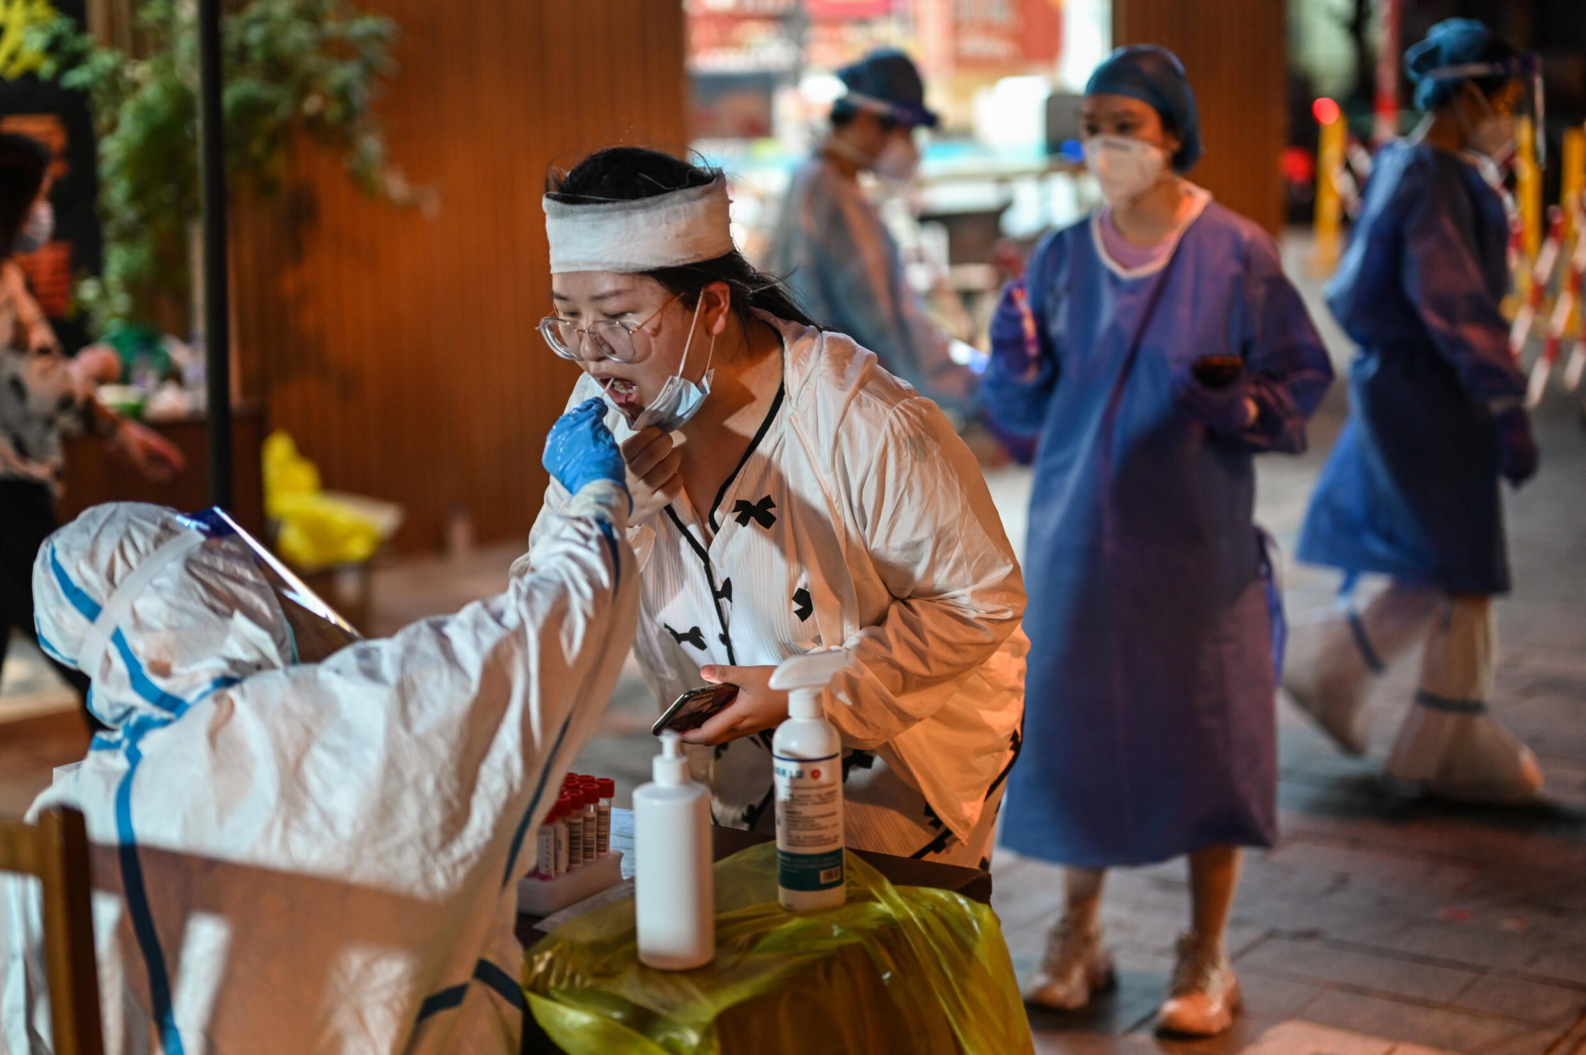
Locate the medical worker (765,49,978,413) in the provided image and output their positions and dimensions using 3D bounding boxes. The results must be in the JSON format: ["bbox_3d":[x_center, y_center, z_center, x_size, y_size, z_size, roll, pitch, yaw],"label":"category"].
[{"bbox_3d":[0.192,-0.256,5.044,0.500,1.645,0.500,2,11,11],"label":"medical worker"}]

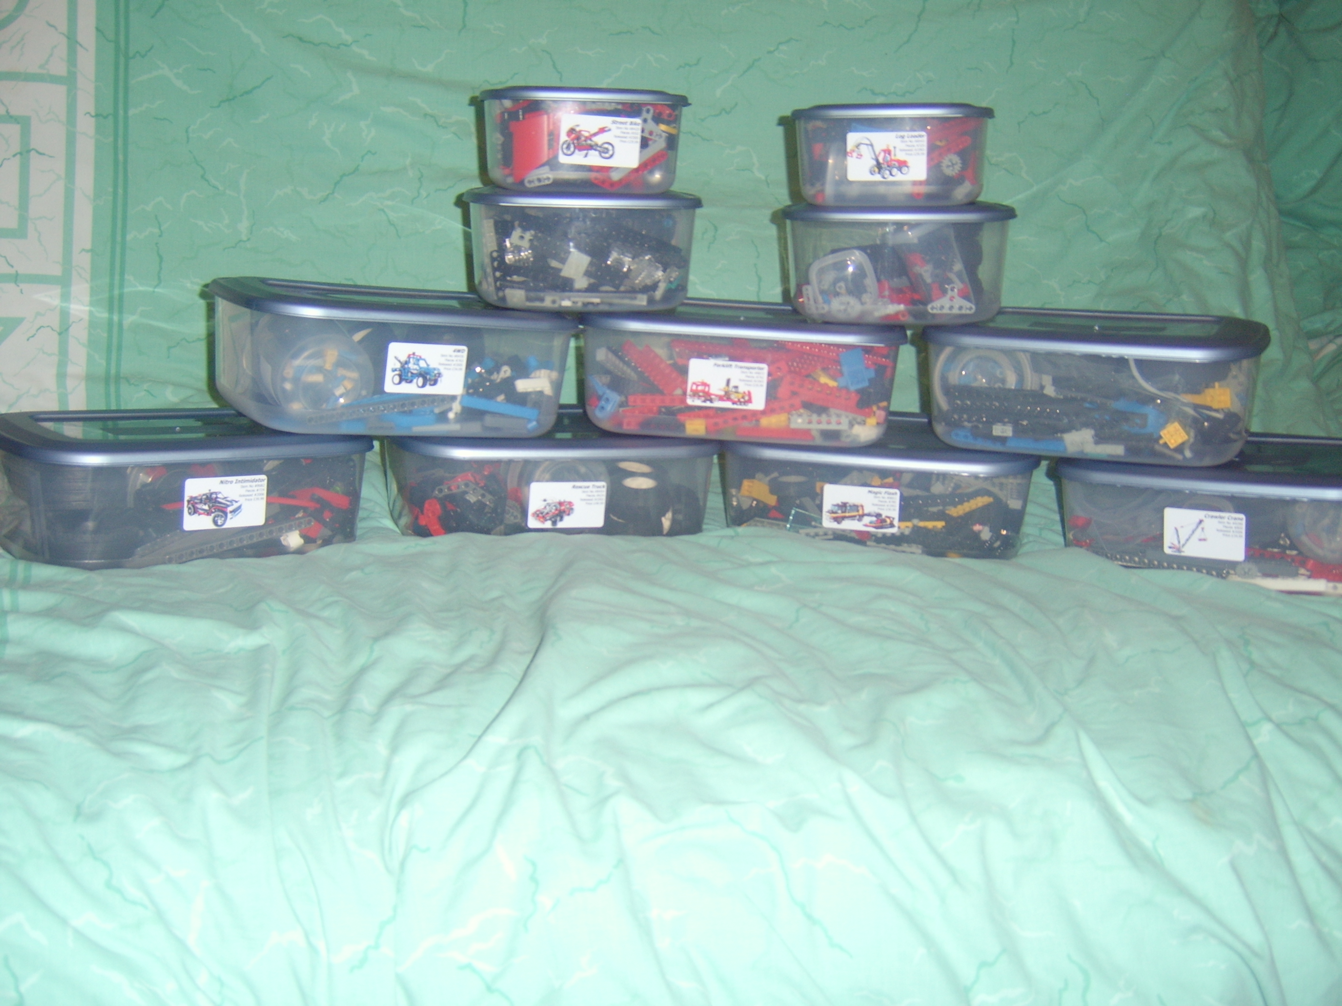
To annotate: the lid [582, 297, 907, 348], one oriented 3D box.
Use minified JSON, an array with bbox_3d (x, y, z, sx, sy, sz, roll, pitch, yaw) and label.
[{"bbox_3d":[0.063,-0.159,1.044,0.272,0.014,0.197,4,15,3],"label":"lid"}]

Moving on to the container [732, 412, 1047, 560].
[{"bbox_3d":[0.186,-0.018,1.098,0.272,0.100,0.197,4,16,9],"label":"container"}]

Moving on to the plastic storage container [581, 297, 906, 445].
[{"bbox_3d":[0.060,-0.117,1.056,0.272,0.100,0.197,4,15,3],"label":"plastic storage container"}]

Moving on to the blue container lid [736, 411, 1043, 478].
[{"bbox_3d":[0.188,-0.059,1.086,0.272,0.014,0.197,4,16,9],"label":"blue container lid"}]

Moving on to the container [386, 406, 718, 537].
[{"bbox_3d":[-0.104,-0.022,1.060,0.272,0.100,0.197,-1,14,-18],"label":"container"}]

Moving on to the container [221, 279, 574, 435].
[{"bbox_3d":[-0.226,-0.119,0.987,0.272,0.100,0.197,-2,16,-34],"label":"container"}]

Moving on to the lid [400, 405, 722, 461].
[{"bbox_3d":[-0.102,-0.064,1.050,0.272,0.014,0.197,-1,14,-18],"label":"lid"}]

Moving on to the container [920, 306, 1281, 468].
[{"bbox_3d":[0.364,-0.105,1.044,0.272,0.100,0.197,7,17,24],"label":"container"}]

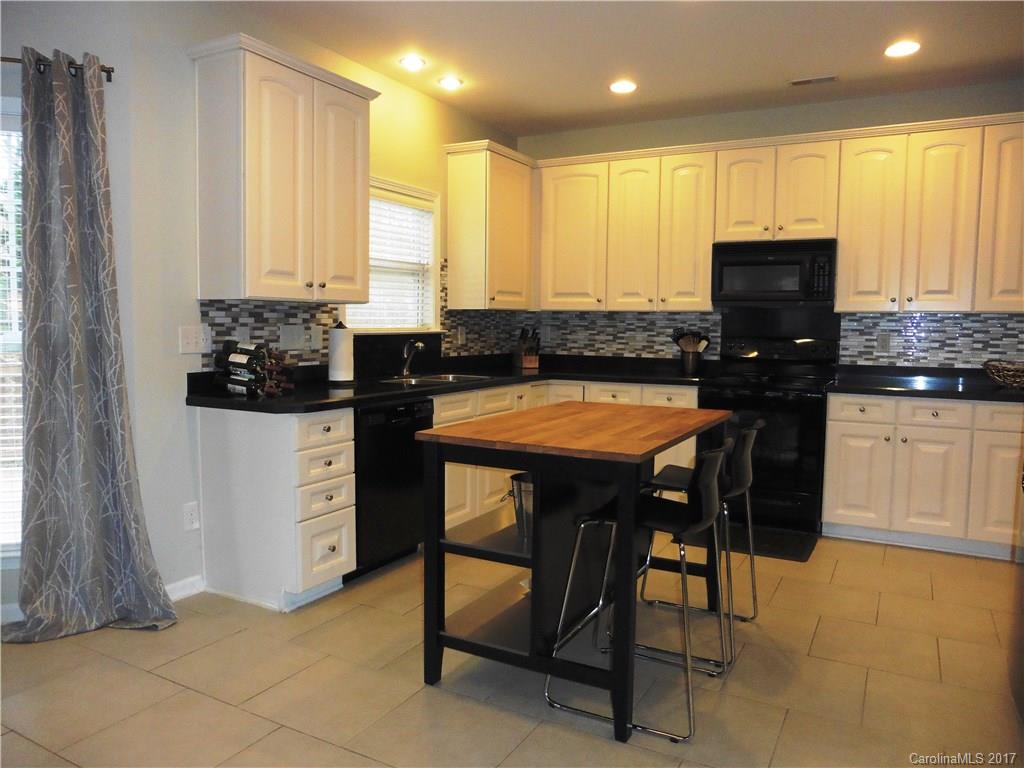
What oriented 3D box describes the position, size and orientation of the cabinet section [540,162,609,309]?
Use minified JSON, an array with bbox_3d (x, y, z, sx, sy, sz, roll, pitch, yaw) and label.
[{"bbox_3d":[0.541,-1.093,5.469,0.542,1.066,0.323,3,6,29],"label":"cabinet section"}]

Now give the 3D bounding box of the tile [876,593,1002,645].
[{"bbox_3d":[1.884,1.045,3.159,0.448,0.012,0.436,3,6,28],"label":"tile"}]

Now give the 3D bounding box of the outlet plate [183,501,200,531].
[{"bbox_3d":[-1.474,0.611,3.276,0.008,0.120,0.076,3,6,28],"label":"outlet plate"}]

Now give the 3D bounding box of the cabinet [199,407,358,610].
[{"bbox_3d":[-1.085,0.542,3.333,0.624,0.875,0.368,3,5,29],"label":"cabinet"}]

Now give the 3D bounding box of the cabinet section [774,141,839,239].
[{"bbox_3d":[1.959,-1.238,4.664,0.380,0.601,0.323,3,6,29],"label":"cabinet section"}]

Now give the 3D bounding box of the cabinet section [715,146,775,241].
[{"bbox_3d":[1.626,-1.258,4.848,0.381,0.601,0.323,3,6,29],"label":"cabinet section"}]

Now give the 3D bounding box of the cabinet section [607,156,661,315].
[{"bbox_3d":[0.948,-1.068,5.243,0.390,1.066,0.323,3,6,29],"label":"cabinet section"}]

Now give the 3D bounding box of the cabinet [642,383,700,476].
[{"bbox_3d":[1.185,0.425,5.000,0.383,0.875,0.647,3,5,29],"label":"cabinet"}]

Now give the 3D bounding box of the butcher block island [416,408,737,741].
[{"bbox_3d":[0.316,0.589,2.815,0.799,0.891,1.240,3,5,29],"label":"butcher block island"}]

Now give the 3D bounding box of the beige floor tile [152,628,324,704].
[{"bbox_3d":[-1.012,1.055,2.675,0.460,0.012,0.440,3,6,28],"label":"beige floor tile"}]

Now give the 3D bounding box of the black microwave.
[{"bbox_3d":[1.777,-0.740,4.787,0.761,0.406,0.385,3,6,28],"label":"black microwave"}]

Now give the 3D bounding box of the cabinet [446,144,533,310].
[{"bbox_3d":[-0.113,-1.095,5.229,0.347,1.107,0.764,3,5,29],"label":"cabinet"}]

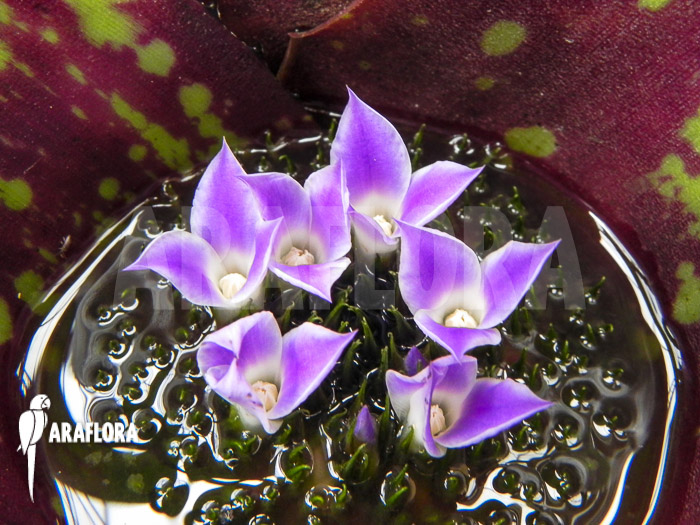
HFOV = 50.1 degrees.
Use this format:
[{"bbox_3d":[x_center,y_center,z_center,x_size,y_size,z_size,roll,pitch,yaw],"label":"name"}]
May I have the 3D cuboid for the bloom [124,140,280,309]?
[{"bbox_3d":[-0.026,-0.005,0.131,0.028,0.024,0.025,0,45,0],"label":"bloom"}]

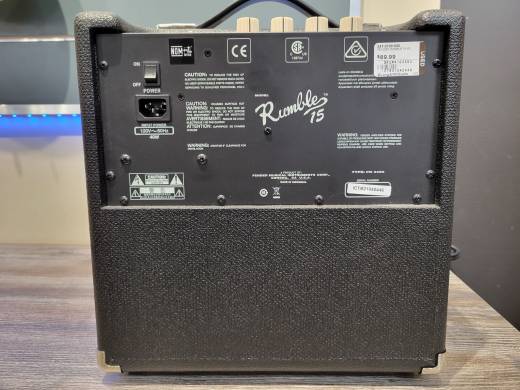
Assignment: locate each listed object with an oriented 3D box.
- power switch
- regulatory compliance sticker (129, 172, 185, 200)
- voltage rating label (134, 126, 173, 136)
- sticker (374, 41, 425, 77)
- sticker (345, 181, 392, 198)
[{"bbox_3d":[-0.096,-0.107,0.345,0.016,0.021,0.009,0,8,0],"label":"power switch"},{"bbox_3d":[-0.095,-0.008,0.361,0.051,0.026,0.001,0,8,0],"label":"regulatory compliance sticker"},{"bbox_3d":[-0.096,-0.058,0.355,0.036,0.008,0.001,0,8,0],"label":"voltage rating label"},{"bbox_3d":[0.123,-0.120,0.346,0.045,0.030,0.001,0,8,0],"label":"sticker"},{"bbox_3d":[0.100,-0.005,0.362,0.043,0.015,0.001,0,8,0],"label":"sticker"}]

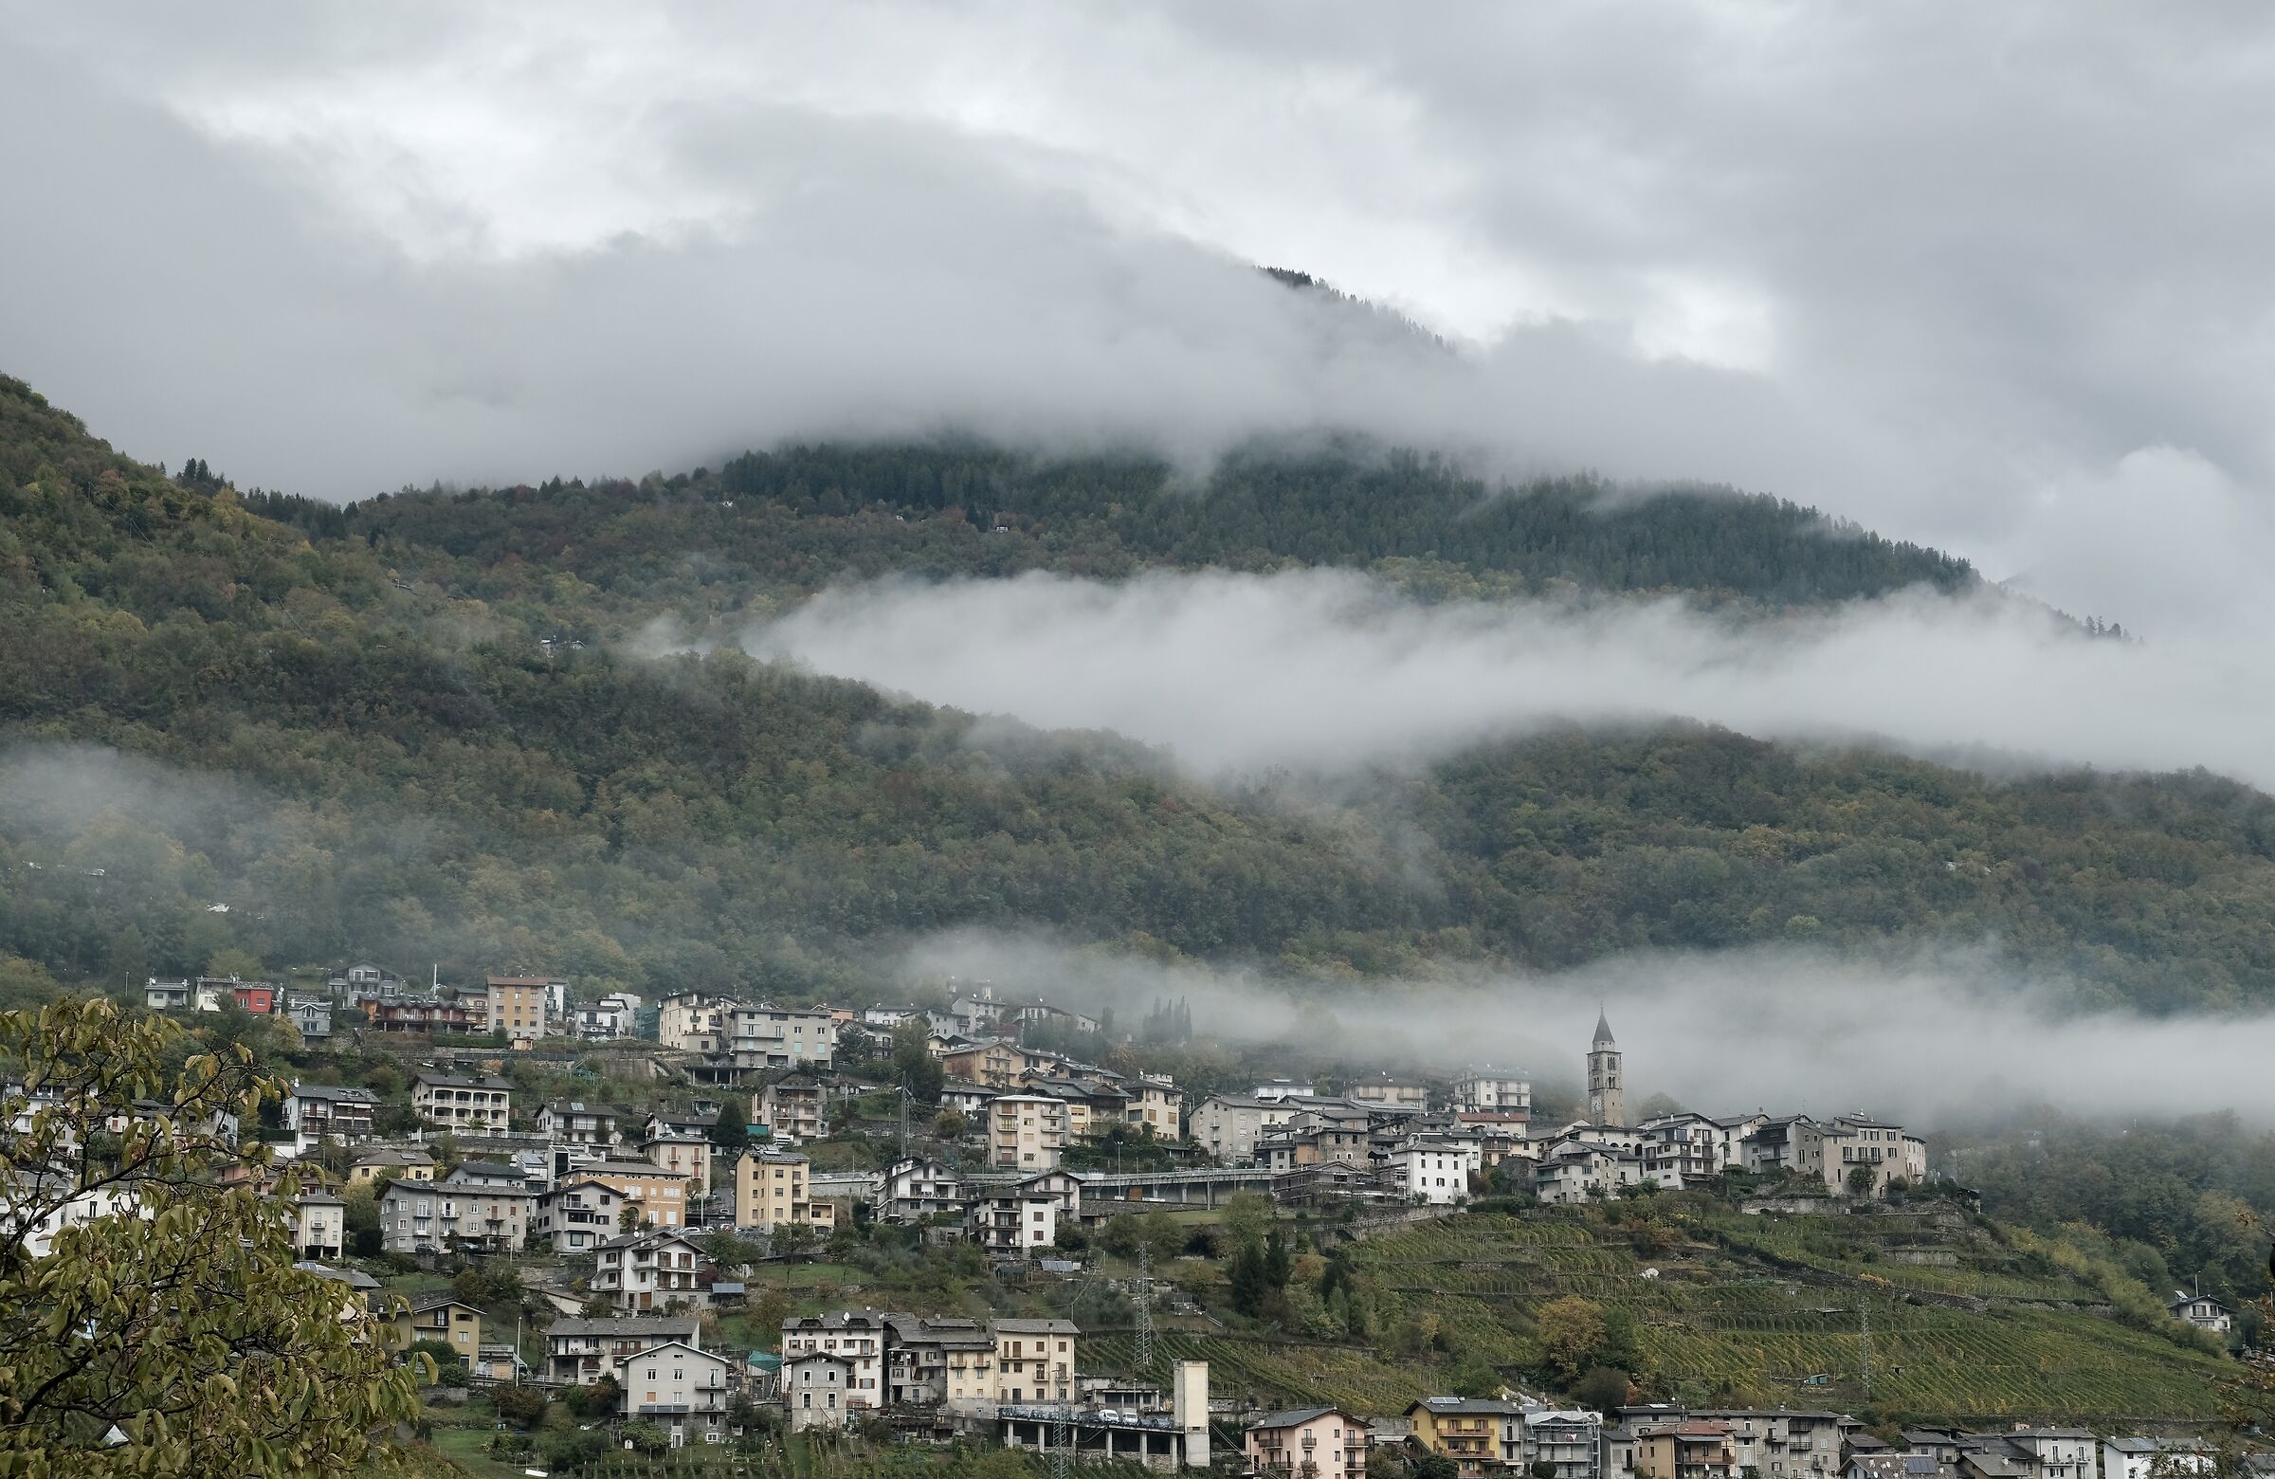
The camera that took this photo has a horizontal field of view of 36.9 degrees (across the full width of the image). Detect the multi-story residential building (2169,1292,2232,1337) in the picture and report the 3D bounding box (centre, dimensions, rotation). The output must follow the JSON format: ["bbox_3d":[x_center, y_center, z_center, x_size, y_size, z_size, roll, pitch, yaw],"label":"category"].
[{"bbox_3d":[205.880,111.300,660.000,9.000,7.800,9.000,1,-11,-5],"label":"multi-story residential building"}]

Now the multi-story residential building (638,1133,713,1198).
[{"bbox_3d":[-78.930,73.270,585.000,10.200,11.000,9.500,5,-12,-25],"label":"multi-story residential building"}]

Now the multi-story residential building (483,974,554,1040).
[{"bbox_3d":[-134.870,59.010,741.930,13.700,14.920,11.500,2,-12,-10],"label":"multi-story residential building"}]

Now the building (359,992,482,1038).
[{"bbox_3d":[-155.680,59.480,738.000,24.000,9.200,11.500,4,-11,-24],"label":"building"}]

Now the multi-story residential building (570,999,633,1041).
[{"bbox_3d":[-112.970,59.190,722.000,10.200,9.000,10.000,-2,-10,8],"label":"multi-story residential building"}]

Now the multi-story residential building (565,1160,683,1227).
[{"bbox_3d":[-82.780,73.760,549.960,18.300,11.350,11.500,6,-14,-27],"label":"multi-story residential building"}]

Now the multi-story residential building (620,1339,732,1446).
[{"bbox_3d":[-61.400,86.880,453.000,14.600,14.000,12.000,2,-11,-12],"label":"multi-story residential building"}]

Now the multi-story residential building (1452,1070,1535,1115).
[{"bbox_3d":[77.570,77.830,745.000,12.300,11.200,11.000,4,-12,-22],"label":"multi-story residential building"}]

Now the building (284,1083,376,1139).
[{"bbox_3d":[-151.330,69.930,640.000,14.500,9.630,9.500,8,-14,-35],"label":"building"}]

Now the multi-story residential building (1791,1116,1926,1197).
[{"bbox_3d":[131.090,76.020,620.000,21.500,13.800,11.000,4,-11,-25],"label":"multi-story residential building"}]

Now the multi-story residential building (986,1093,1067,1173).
[{"bbox_3d":[-21.010,76.240,660.000,13.900,13.690,11.500,2,-11,-11],"label":"multi-story residential building"}]

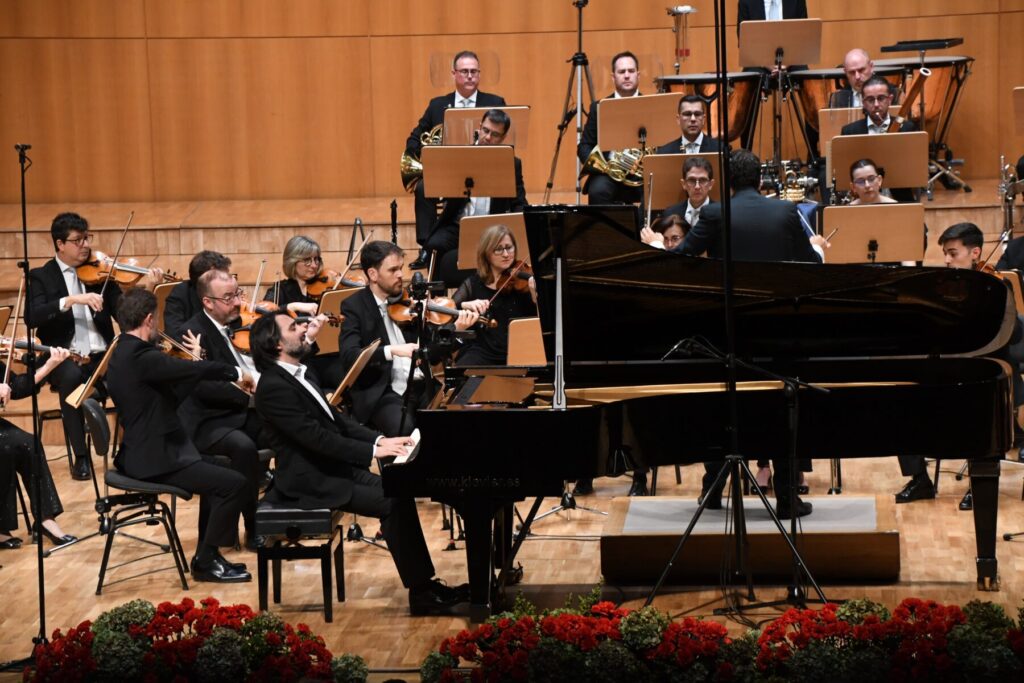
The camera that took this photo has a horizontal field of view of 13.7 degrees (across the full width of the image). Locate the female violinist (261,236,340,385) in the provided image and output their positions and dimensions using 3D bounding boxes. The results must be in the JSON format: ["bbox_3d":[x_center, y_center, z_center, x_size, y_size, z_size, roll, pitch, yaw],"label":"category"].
[{"bbox_3d":[-1.119,0.099,22.900,0.620,1.310,0.780,-8,9,-41],"label":"female violinist"}]

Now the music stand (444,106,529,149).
[{"bbox_3d":[-0.152,-0.882,26.600,0.530,1.130,0.480,-2,8,0],"label":"music stand"}]

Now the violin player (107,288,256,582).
[{"bbox_3d":[-1.511,0.419,19.480,0.680,1.330,0.550,-4,8,-14],"label":"violin player"}]

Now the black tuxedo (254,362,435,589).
[{"bbox_3d":[-0.750,0.595,19.100,0.800,0.990,0.550,-1,7,4],"label":"black tuxedo"}]

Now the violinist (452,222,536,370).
[{"bbox_3d":[-0.090,0.081,21.500,0.550,1.300,0.720,-6,9,-25],"label":"violinist"}]

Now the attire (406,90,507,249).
[{"bbox_3d":[-0.358,-1.079,27.300,0.620,1.000,0.720,-3,8,-5],"label":"attire"}]

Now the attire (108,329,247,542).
[{"bbox_3d":[-1.571,0.465,20.100,0.720,1.000,0.580,-4,7,-21],"label":"attire"}]

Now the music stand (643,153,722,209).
[{"bbox_3d":[1.018,-0.546,24.600,0.550,1.080,0.520,-2,7,-5],"label":"music stand"}]

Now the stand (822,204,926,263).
[{"bbox_3d":[1.991,-0.176,23.500,0.550,1.100,0.520,-2,7,-5],"label":"stand"}]

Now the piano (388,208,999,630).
[{"bbox_3d":[0.871,0.240,19.146,2.750,1.840,1.550,-1,7,4],"label":"piano"}]

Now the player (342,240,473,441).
[{"bbox_3d":[-0.514,0.196,20.750,0.720,1.350,0.580,3,9,32],"label":"player"}]

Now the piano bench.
[{"bbox_3d":[-0.924,0.949,18.620,0.340,0.480,0.520,-1,8,5],"label":"piano bench"}]

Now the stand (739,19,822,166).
[{"bbox_3d":[1.776,-1.470,28.200,0.540,1.280,0.480,-1,8,4],"label":"stand"}]

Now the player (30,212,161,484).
[{"bbox_3d":[-2.291,0.031,23.300,0.700,1.420,0.800,-7,9,-36],"label":"player"}]

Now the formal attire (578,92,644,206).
[{"bbox_3d":[0.700,-1.028,26.900,0.600,1.000,0.720,-3,8,-6],"label":"formal attire"}]

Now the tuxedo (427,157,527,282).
[{"bbox_3d":[-0.209,-0.714,25.800,0.580,0.880,0.660,0,7,14],"label":"tuxedo"}]

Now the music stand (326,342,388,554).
[{"bbox_3d":[-0.762,0.475,21.050,0.540,1.000,0.540,-1,7,7],"label":"music stand"}]

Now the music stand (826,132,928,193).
[{"bbox_3d":[2.079,-0.629,24.300,0.540,1.120,0.480,-1,8,4],"label":"music stand"}]

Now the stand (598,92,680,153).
[{"bbox_3d":[0.795,-0.905,26.200,0.550,1.100,0.520,-4,7,-16],"label":"stand"}]

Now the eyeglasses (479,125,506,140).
[{"bbox_3d":[-0.115,-1.237,25.250,0.140,0.048,0.140,24,17,7],"label":"eyeglasses"}]

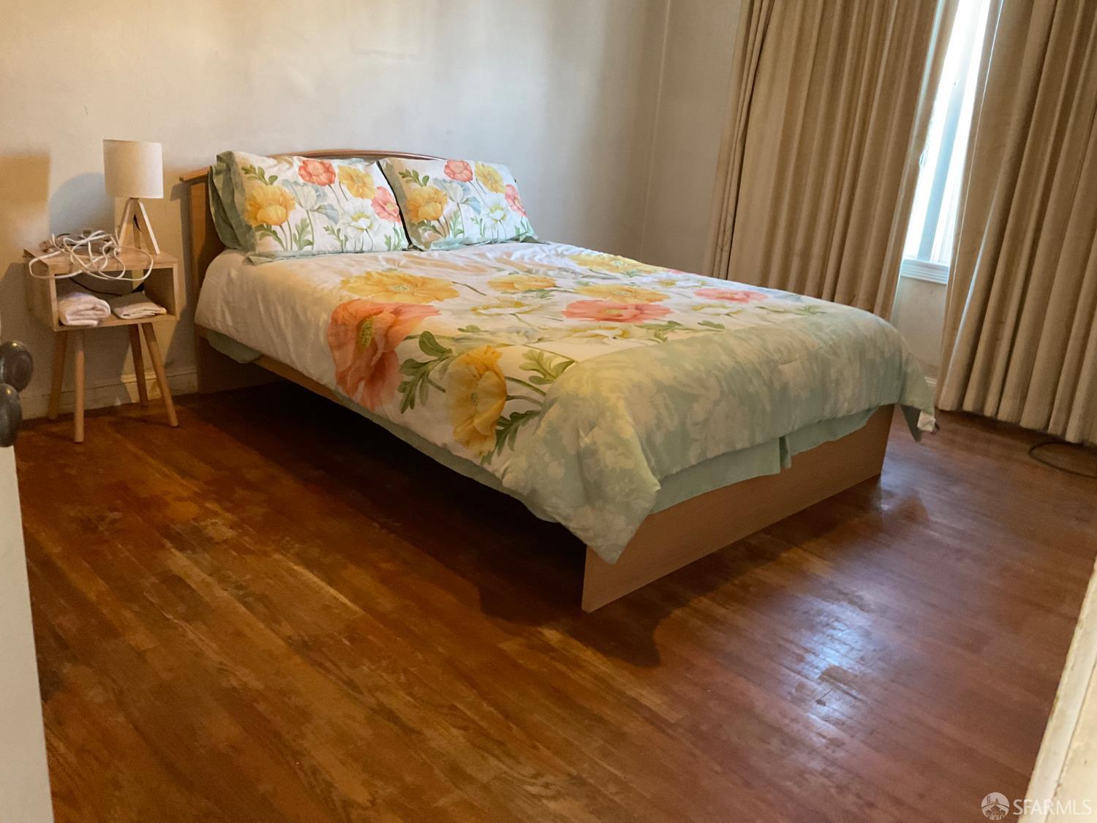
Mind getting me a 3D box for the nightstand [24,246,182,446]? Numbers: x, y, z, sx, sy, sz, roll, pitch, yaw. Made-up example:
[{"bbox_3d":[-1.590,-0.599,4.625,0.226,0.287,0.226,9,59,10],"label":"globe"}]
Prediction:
[{"bbox_3d":[-1.488,-0.242,3.106,0.288,0.584,0.398,21,24,41],"label":"nightstand"}]

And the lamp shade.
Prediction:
[{"bbox_3d":[-1.362,-0.796,3.027,0.175,0.180,0.175,21,24,41],"label":"lamp shade"}]

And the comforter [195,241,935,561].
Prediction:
[{"bbox_3d":[0.031,-0.266,3.340,2.124,0.435,1.853,21,24,41],"label":"comforter"}]

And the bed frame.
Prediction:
[{"bbox_3d":[-0.040,-0.373,3.309,2.085,0.940,1.666,21,24,41],"label":"bed frame"}]

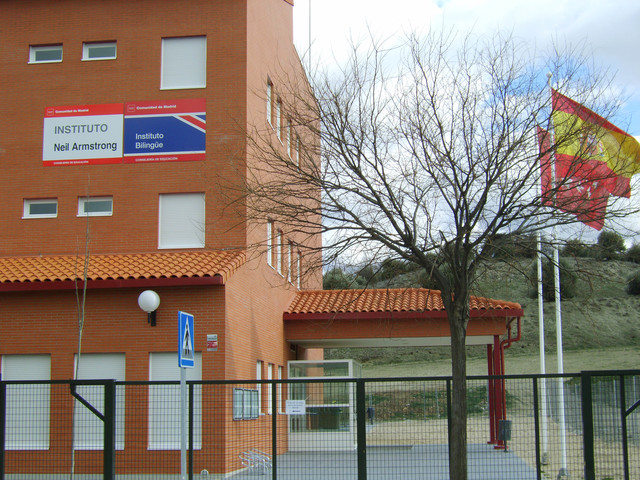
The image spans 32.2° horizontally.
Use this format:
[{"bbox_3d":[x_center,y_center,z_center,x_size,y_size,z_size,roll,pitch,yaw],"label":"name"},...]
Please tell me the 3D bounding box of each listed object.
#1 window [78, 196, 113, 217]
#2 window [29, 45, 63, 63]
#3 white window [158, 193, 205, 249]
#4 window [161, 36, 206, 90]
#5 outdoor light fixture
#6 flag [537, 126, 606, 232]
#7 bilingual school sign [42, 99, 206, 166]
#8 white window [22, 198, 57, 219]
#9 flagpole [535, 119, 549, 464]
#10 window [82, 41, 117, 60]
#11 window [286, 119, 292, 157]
[{"bbox_3d":[-5.311,-0.804,26.283,0.861,0.490,0.160,-1,-9,6],"label":"window"},{"bbox_3d":[-6.654,-4.520,26.967,0.854,0.491,0.160,-1,-9,6],"label":"window"},{"bbox_3d":[-3.233,-0.453,26.023,1.108,1.322,0.160,-1,-9,6],"label":"white window"},{"bbox_3d":[-3.260,-4.237,26.584,1.107,1.305,0.160,-1,-9,6],"label":"window"},{"bbox_3d":[-3.459,1.386,22.679,0.449,0.711,0.594,-1,-9,6],"label":"outdoor light fixture"},{"bbox_3d":[5.535,-1.370,24.318,1.600,2.100,0.400,3,-9,-22],"label":"flag"},{"bbox_3d":[-4.670,-2.550,26.395,3.947,1.488,0.060,-1,-9,6],"label":"bilingual school sign"},{"bbox_3d":[-6.645,-0.759,26.411,0.857,0.490,0.160,-1,-9,6],"label":"white window"},{"bbox_3d":[4.721,1.007,23.744,0.130,7.456,0.130,-1,-9,6],"label":"flagpole"},{"bbox_3d":[-5.325,-4.571,26.841,0.864,0.478,0.160,-1,-9,6],"label":"window"},{"bbox_3d":[-0.991,-3.178,34.396,0.160,1.270,1.100,-1,-9,6],"label":"window"}]

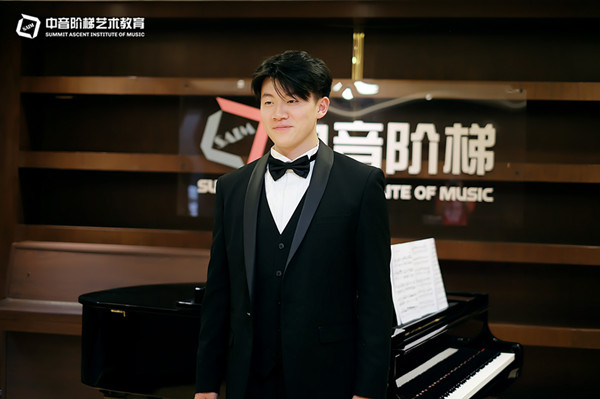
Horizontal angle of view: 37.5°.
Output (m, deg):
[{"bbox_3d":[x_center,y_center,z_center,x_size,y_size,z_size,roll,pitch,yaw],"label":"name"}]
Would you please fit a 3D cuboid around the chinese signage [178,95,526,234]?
[{"bbox_3d":[0.236,-0.220,4.404,1.735,0.685,0.040,2,2,9],"label":"chinese signage"}]

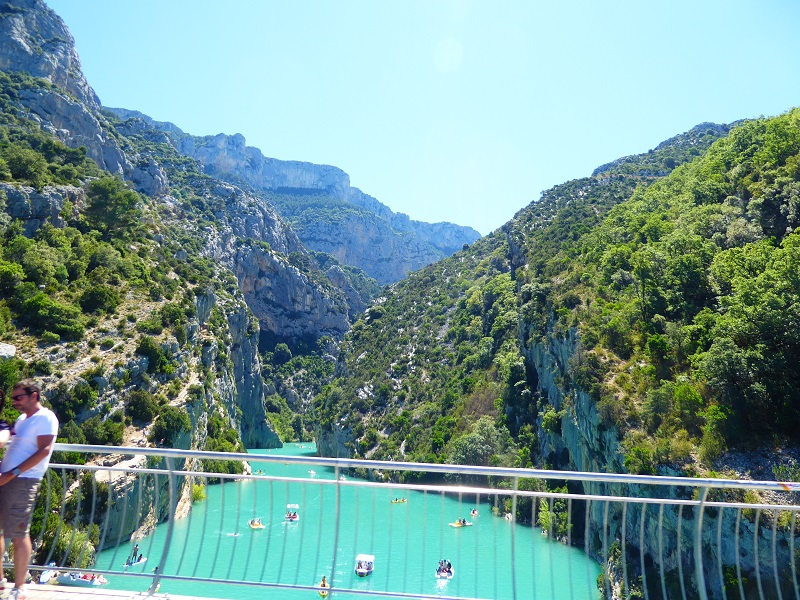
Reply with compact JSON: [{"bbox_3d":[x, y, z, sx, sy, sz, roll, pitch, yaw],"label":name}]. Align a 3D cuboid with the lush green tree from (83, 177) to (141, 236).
[{"bbox_3d":[-67.613,-21.913,130.000,12.400,13.600,11.800,2,-11,0],"label":"lush green tree"}]

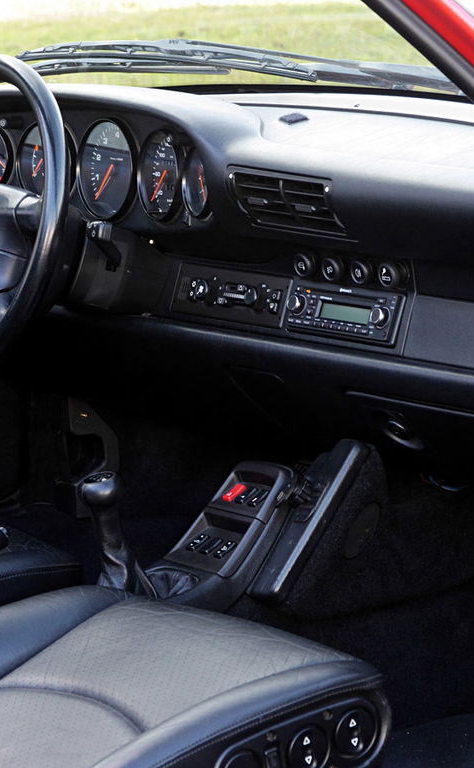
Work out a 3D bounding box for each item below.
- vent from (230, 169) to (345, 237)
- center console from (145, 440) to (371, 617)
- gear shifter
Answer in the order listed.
[{"bbox_3d":[0.058,-0.196,3.412,0.030,0.063,0.178,-35,25,-27],"label":"vent"},{"bbox_3d":[0.021,0.153,3.380,0.200,0.185,0.185,-7,10,-35],"label":"center console"},{"bbox_3d":[-0.121,0.162,3.319,0.065,0.150,0.056,-7,10,-35],"label":"gear shifter"}]

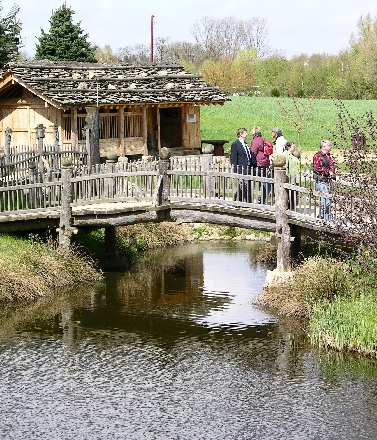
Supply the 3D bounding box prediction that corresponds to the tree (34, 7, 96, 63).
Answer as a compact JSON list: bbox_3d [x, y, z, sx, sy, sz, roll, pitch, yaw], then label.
[{"bbox_3d":[-5.851,-7.254,75.000,4.300,5.990,4.300,0,6,0],"label":"tree"}]

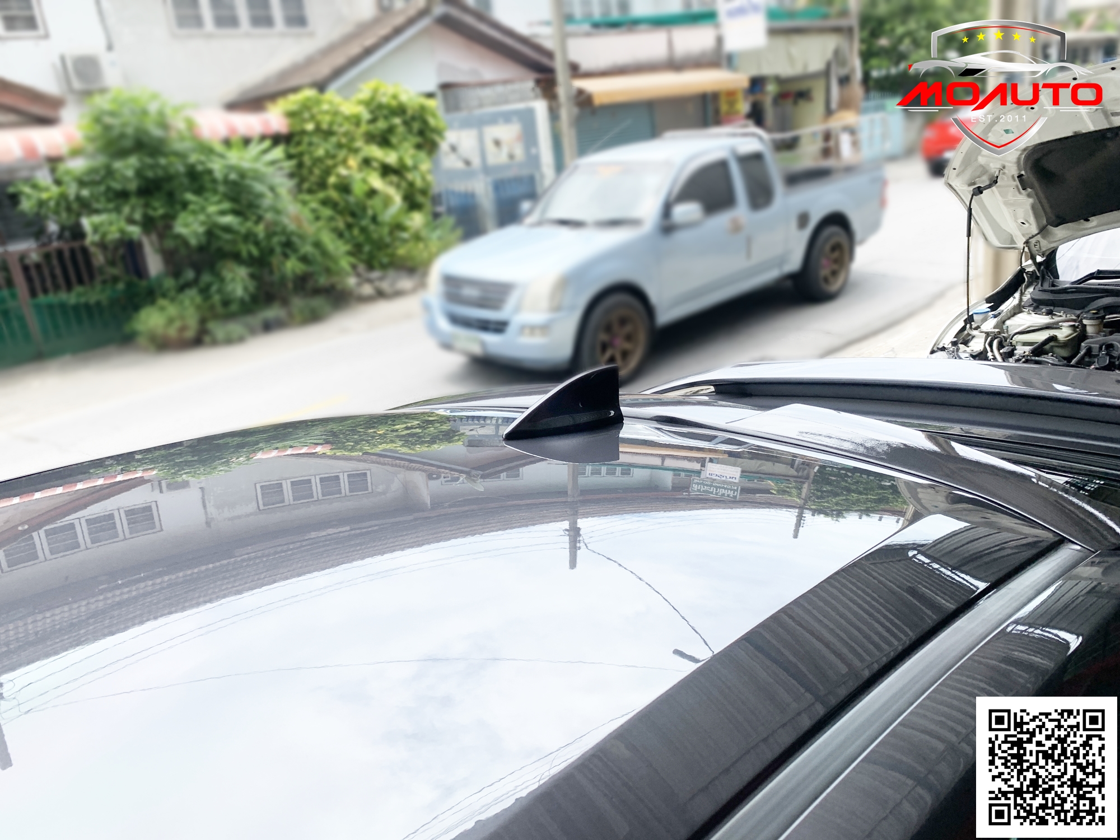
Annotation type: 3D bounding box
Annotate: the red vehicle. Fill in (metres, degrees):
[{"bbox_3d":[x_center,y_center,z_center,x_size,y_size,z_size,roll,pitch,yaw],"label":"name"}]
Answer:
[{"bbox_3d":[9.121,-5.847,16.942,4.200,1.500,1.740,-23,27,-39],"label":"red vehicle"}]

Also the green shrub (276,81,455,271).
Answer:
[{"bbox_3d":[-2.446,-2.994,10.518,2.050,2.250,1.700,-23,27,-39],"label":"green shrub"}]

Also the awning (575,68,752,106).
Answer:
[{"bbox_3d":[1.720,-5.660,14.184,4.150,0.420,0.720,-23,27,-39],"label":"awning"}]

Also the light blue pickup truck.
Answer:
[{"bbox_3d":[1.032,-1.764,7.785,5.030,1.680,1.800,-23,27,-39],"label":"light blue pickup truck"}]

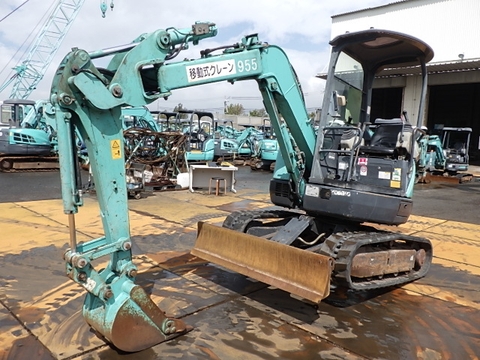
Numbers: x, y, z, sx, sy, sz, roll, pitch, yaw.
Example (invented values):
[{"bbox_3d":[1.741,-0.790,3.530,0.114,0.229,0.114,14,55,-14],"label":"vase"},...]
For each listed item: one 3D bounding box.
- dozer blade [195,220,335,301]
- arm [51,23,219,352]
[{"bbox_3d":[0.122,0.670,3.472,1.545,0.347,0.160,8,0,45],"label":"dozer blade"},{"bbox_3d":[-0.708,-0.041,2.810,1.313,2.363,0.505,-3,8,-45],"label":"arm"}]

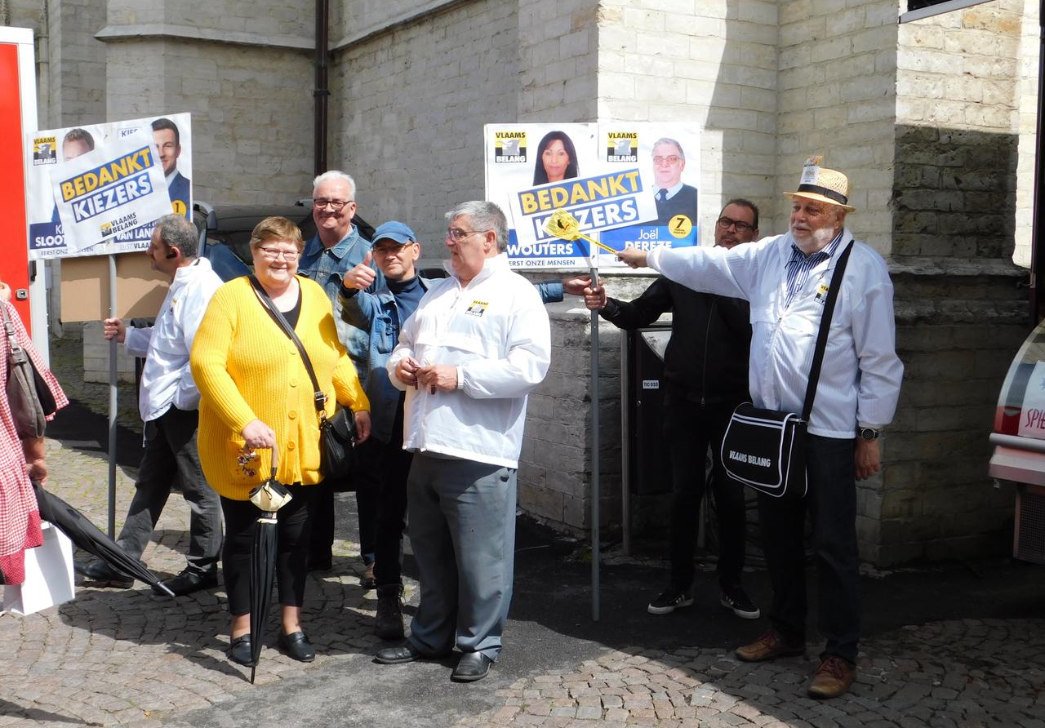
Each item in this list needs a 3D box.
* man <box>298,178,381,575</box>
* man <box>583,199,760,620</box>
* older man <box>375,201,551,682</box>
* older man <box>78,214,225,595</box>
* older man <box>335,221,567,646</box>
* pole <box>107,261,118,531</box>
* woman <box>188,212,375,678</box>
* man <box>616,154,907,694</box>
[{"bbox_3d":[-0.848,0.050,6.200,0.560,1.860,0.380,1,3,-3],"label":"man"},{"bbox_3d":[0.655,0.167,5.780,0.780,1.740,0.450,1,3,10],"label":"man"},{"bbox_3d":[-0.217,0.253,4.980,0.500,1.700,0.620,-2,4,-45],"label":"older man"},{"bbox_3d":[-1.693,0.170,6.200,0.700,1.700,0.520,0,3,-10],"label":"older man"},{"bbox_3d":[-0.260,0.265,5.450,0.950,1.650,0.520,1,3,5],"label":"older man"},{"bbox_3d":[-1.869,0.214,6.200,0.035,1.430,0.035,1,3,6],"label":"pole"},{"bbox_3d":[-0.905,0.272,5.080,0.640,1.640,0.480,0,3,-19],"label":"woman"},{"bbox_3d":[0.873,0.194,5.000,1.020,1.840,0.520,3,4,41],"label":"man"}]

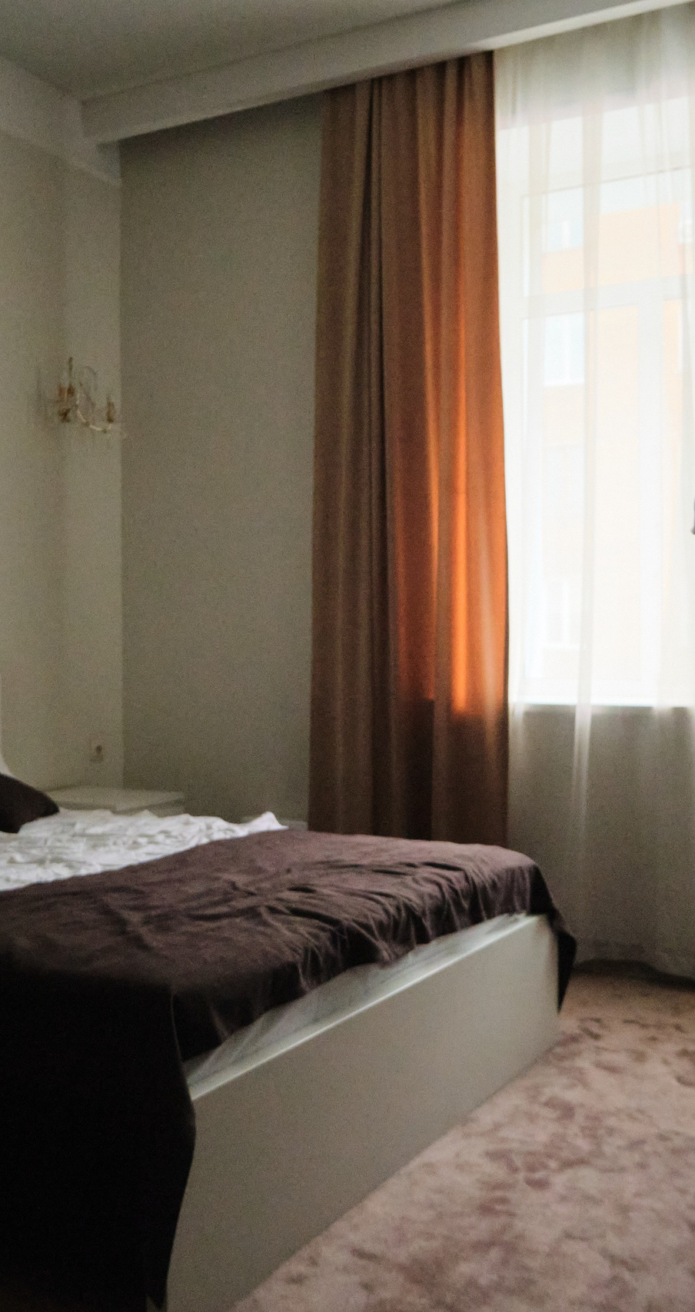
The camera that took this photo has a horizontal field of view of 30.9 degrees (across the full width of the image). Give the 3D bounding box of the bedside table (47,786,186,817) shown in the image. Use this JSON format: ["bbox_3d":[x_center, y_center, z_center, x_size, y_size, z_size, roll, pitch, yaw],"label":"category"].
[{"bbox_3d":[-0.937,0.799,4.683,0.480,0.550,0.400,0,0,29],"label":"bedside table"}]

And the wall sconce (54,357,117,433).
[{"bbox_3d":[-1.026,-1.029,4.884,0.180,0.270,0.330,0,0,29],"label":"wall sconce"}]

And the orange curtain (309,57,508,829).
[{"bbox_3d":[0.204,-0.515,4.477,0.770,3.150,0.170,0,0,29],"label":"orange curtain"}]

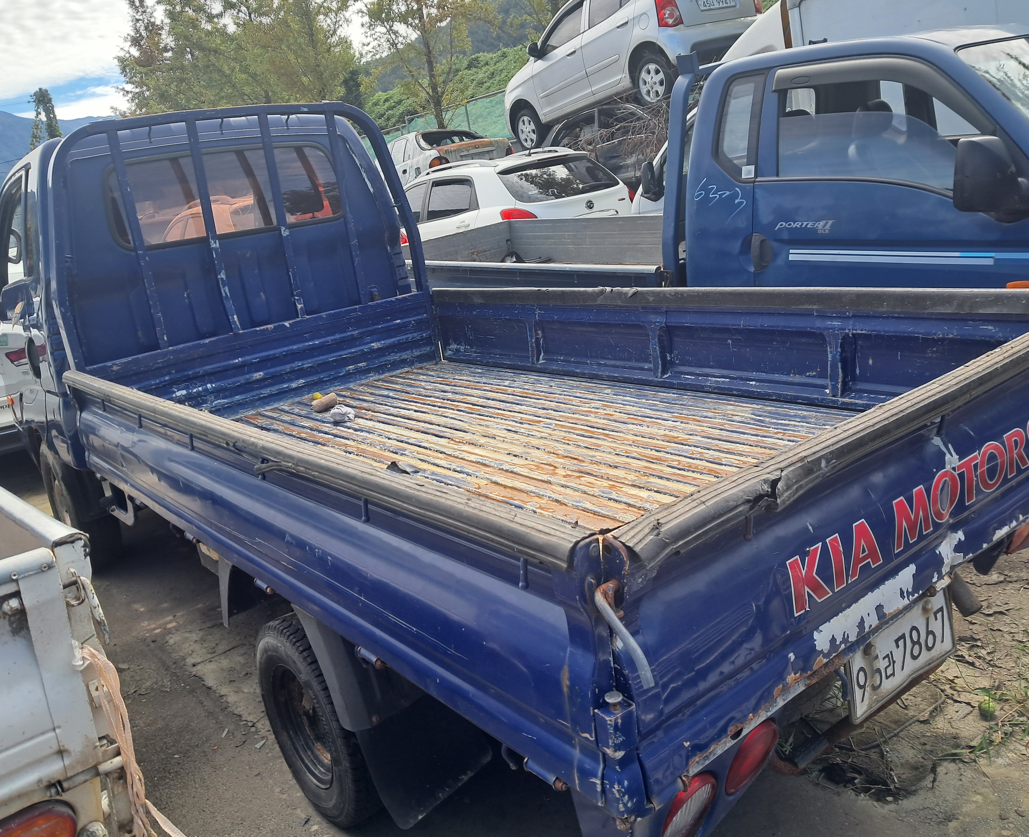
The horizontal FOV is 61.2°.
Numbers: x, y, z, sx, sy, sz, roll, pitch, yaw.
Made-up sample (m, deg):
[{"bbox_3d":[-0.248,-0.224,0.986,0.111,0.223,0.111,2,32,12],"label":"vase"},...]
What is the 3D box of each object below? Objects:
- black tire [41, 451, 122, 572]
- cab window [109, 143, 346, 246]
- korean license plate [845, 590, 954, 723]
[{"bbox_3d":[-2.178,0.457,4.396,0.200,0.650,0.650,-19,18,-35],"label":"black tire"},{"bbox_3d":[-1.215,-0.967,3.747,1.010,0.350,0.050,-19,18,-35],"label":"cab window"},{"bbox_3d":[0.742,0.446,1.651,0.345,0.160,0.020,-18,18,-32],"label":"korean license plate"}]

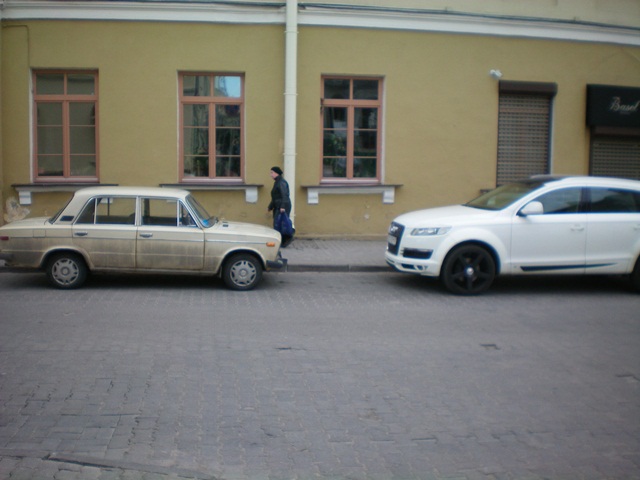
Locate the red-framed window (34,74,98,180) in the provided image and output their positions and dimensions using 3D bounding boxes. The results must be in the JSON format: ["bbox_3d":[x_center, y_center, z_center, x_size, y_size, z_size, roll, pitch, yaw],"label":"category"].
[{"bbox_3d":[-5.406,-2.427,14.925,1.380,2.360,0.120,0,6,-8],"label":"red-framed window"}]

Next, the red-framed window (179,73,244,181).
[{"bbox_3d":[-2.369,-2.473,15.344,1.430,2.380,0.120,0,6,-8],"label":"red-framed window"}]

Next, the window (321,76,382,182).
[{"bbox_3d":[0.708,-2.479,15.798,1.420,2.380,0.120,0,6,-8],"label":"window"}]

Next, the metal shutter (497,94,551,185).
[{"bbox_3d":[4.733,-2.302,16.340,1.310,2.140,0.100,0,6,-8],"label":"metal shutter"}]

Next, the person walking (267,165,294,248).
[{"bbox_3d":[-0.795,-0.664,14.133,0.560,1.630,0.520,0,6,-8],"label":"person walking"}]

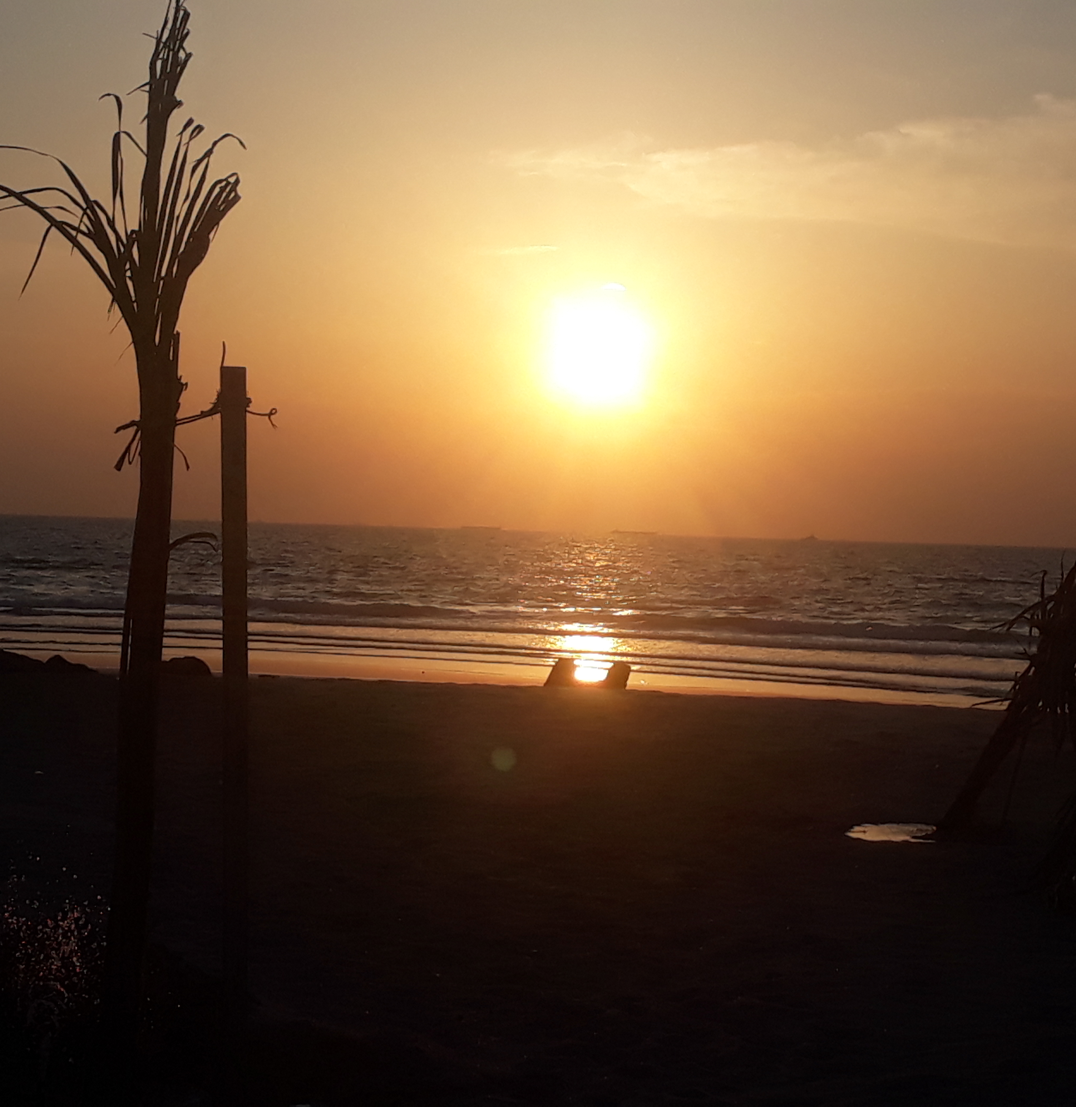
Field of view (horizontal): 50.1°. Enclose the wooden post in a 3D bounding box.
[{"bbox_3d":[-1.106,0.646,4.200,0.092,2.661,0.084,0,1,-8],"label":"wooden post"}]

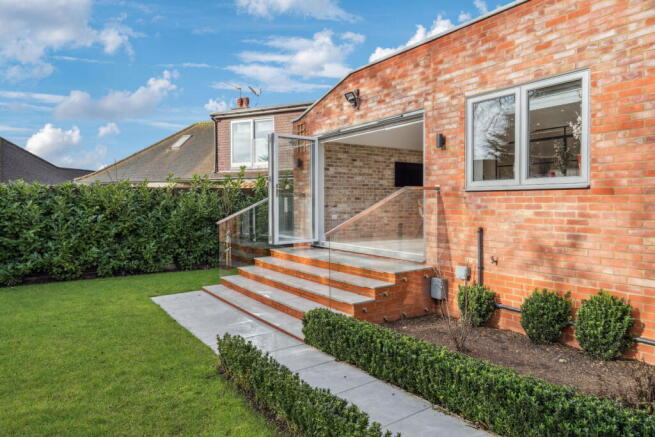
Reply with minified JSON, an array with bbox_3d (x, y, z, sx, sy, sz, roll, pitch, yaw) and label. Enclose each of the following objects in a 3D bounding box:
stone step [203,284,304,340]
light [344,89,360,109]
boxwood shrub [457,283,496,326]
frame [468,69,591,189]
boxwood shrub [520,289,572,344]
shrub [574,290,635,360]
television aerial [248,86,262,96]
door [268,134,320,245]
[{"bbox_3d":[-1.086,1.331,5.897,0.370,0.075,3.420,-2,3,-36],"label":"stone step"},{"bbox_3d":[0.437,-2.032,6.769,0.200,0.280,0.240,-2,3,-36],"label":"light"},{"bbox_3d":[1.795,1.043,4.824,0.450,0.520,0.450,-2,3,-36],"label":"boxwood shrub"},{"bbox_3d":[2.209,-0.906,4.577,0.100,1.200,1.410,-2,3,-36],"label":"frame"},{"bbox_3d":[2.272,1.036,4.170,0.480,0.570,0.480,-2,3,-36],"label":"boxwood shrub"},{"bbox_3d":[2.590,1.016,3.733,0.480,0.630,0.480,-2,3,-36],"label":"shrub"},{"bbox_3d":[-2.788,-4.910,15.500,0.350,0.300,0.850,0,2,18],"label":"television aerial"},{"bbox_3d":[-0.633,-0.534,7.642,0.970,2.000,0.200,-2,3,-36],"label":"door"}]

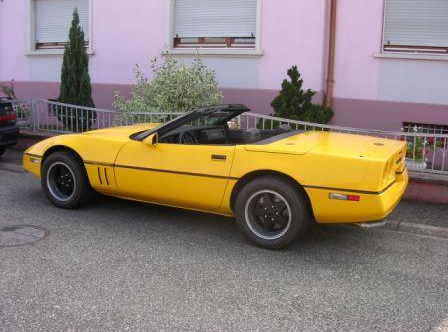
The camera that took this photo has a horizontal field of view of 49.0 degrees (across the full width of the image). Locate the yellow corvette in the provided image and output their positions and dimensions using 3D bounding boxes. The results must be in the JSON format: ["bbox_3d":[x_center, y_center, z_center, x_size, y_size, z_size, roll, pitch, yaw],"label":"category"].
[{"bbox_3d":[-0.318,-0.115,5.499,4.480,1.170,1.800,6,13,27],"label":"yellow corvette"}]

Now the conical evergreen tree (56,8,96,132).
[{"bbox_3d":[-2.750,-1.740,8.980,0.770,2.300,0.770,7,13,27],"label":"conical evergreen tree"}]

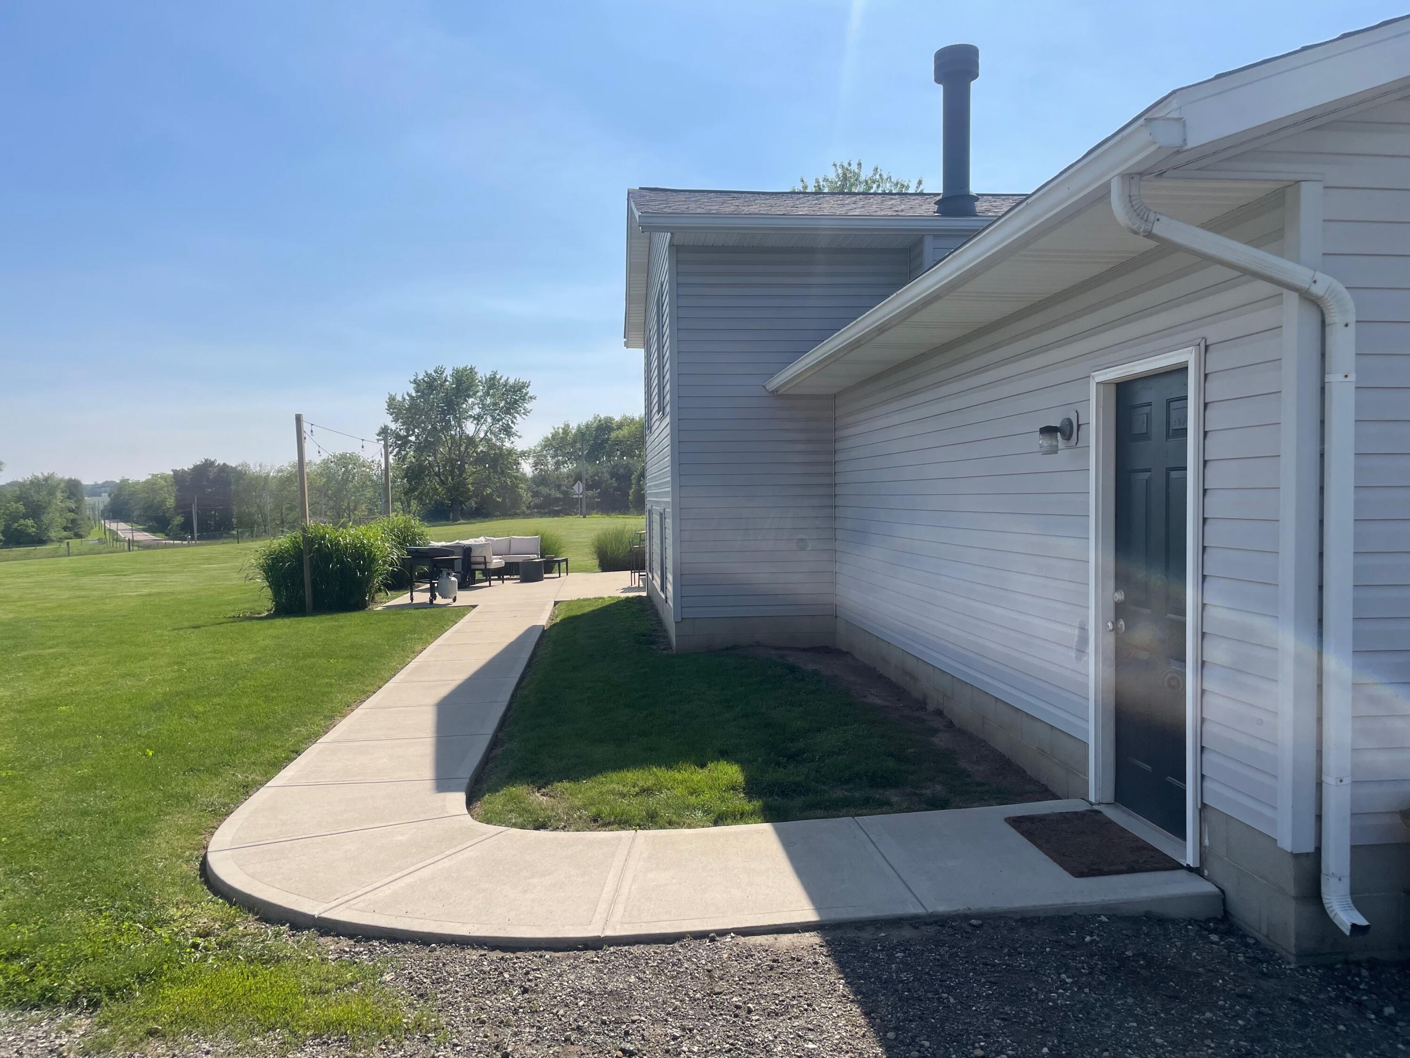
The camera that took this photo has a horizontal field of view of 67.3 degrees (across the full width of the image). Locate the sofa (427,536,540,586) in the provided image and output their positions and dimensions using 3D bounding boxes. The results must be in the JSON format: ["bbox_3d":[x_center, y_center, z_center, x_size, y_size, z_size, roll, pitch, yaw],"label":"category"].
[{"bbox_3d":[-4.248,0.594,20.209,2.000,0.780,2.500,-1,2,-17],"label":"sofa"}]

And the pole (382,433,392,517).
[{"bbox_3d":[-6.188,-0.385,20.795,0.095,2.880,0.095,-2,2,-6],"label":"pole"}]

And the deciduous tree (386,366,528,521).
[{"bbox_3d":[-18.775,-6.490,80.403,11.200,11.810,11.200,-1,2,-6],"label":"deciduous tree"}]

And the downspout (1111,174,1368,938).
[{"bbox_3d":[1.769,0.089,3.522,0.875,2.525,0.170,-1,2,-6],"label":"downspout"}]

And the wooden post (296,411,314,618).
[{"bbox_3d":[-5.675,-0.210,15.020,0.090,2.847,0.090,-2,2,-5],"label":"wooden post"}]

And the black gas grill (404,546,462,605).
[{"bbox_3d":[-4.075,0.690,15.957,0.850,0.840,0.480,1,2,38],"label":"black gas grill"}]

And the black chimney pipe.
[{"bbox_3d":[2.539,-3.977,10.686,0.462,1.740,0.462,-1,2,-6],"label":"black chimney pipe"}]

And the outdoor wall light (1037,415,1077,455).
[{"bbox_3d":[1.783,-0.467,5.367,0.185,0.195,0.125,-1,2,-6],"label":"outdoor wall light"}]

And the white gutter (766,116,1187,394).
[{"bbox_3d":[1.053,-1.330,7.030,0.130,0.105,7.580,-1,2,-6],"label":"white gutter"}]

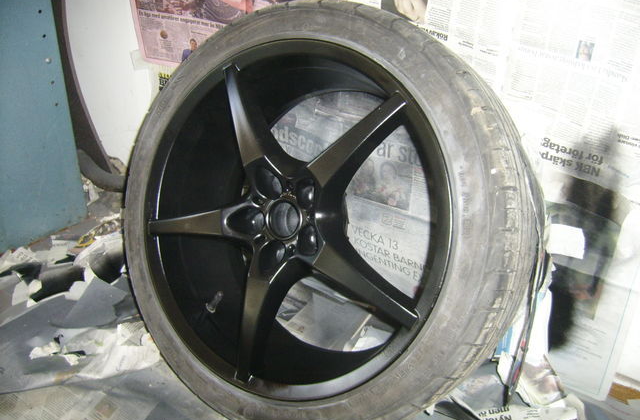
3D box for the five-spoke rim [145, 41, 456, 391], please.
[{"bbox_3d":[-0.004,0.013,0.993,0.500,0.500,0.210,13,7,29],"label":"five-spoke rim"}]

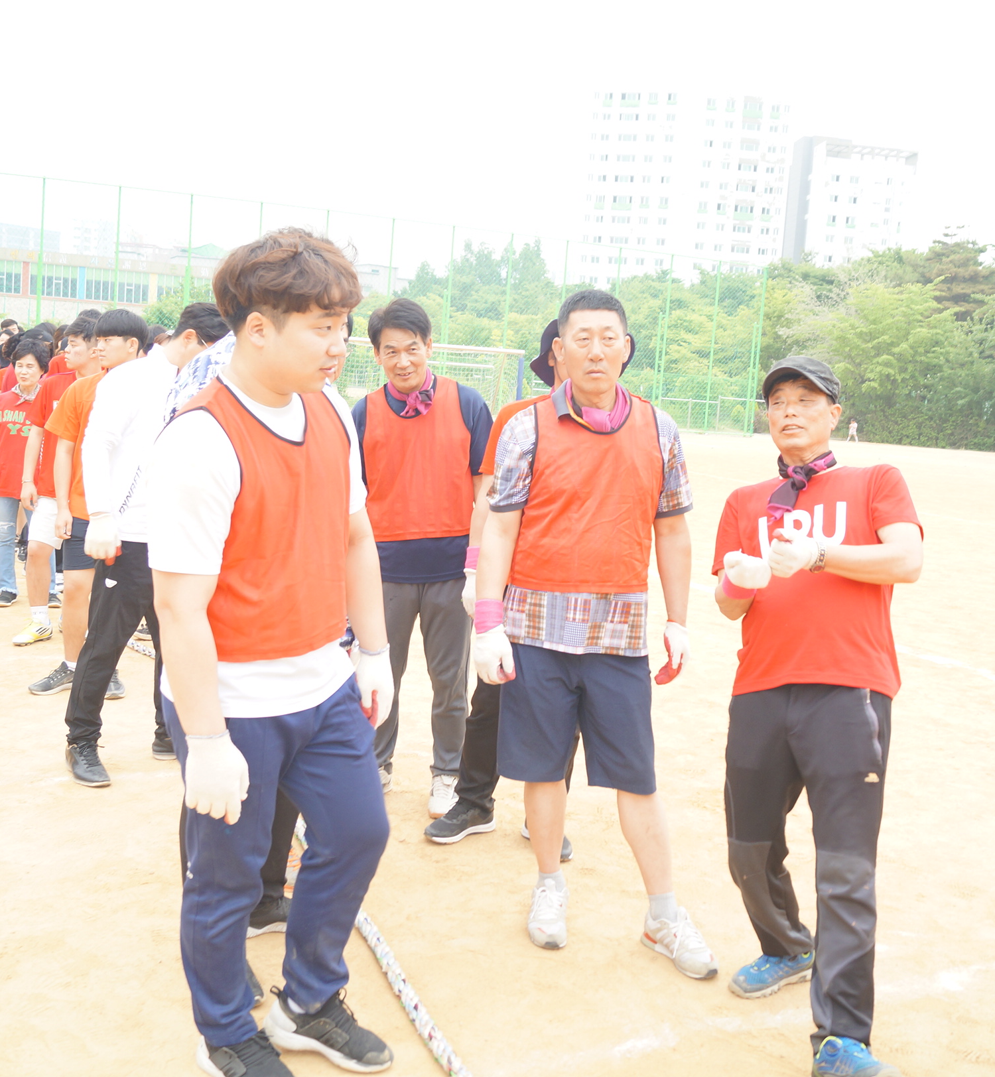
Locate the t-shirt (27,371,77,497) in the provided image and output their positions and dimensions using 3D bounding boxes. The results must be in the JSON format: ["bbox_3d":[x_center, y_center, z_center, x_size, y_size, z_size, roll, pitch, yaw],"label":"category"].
[{"bbox_3d":[-2.160,-0.540,6.310,0.480,0.670,0.310,4,7,-5],"label":"t-shirt"}]

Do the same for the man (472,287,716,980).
[{"bbox_3d":[0.293,0.241,3.251,0.670,1.750,0.440,3,7,-14],"label":"man"}]

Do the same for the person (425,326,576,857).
[{"bbox_3d":[0.148,0.158,3.994,0.620,1.740,0.380,5,7,5],"label":"person"}]

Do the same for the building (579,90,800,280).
[{"bbox_3d":[24.880,-39.519,170.006,27.500,41.500,12.500,5,7,3],"label":"building"}]

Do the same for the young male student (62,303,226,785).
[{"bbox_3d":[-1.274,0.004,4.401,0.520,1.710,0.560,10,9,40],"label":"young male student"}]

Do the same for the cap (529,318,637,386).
[{"bbox_3d":[0.272,-0.590,3.870,0.320,0.200,0.330,4,7,0],"label":"cap"}]

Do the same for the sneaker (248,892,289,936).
[{"bbox_3d":[-0.567,0.997,3.281,0.290,0.115,0.105,3,7,-12],"label":"sneaker"}]

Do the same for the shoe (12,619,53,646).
[{"bbox_3d":[-2.430,0.498,6.360,0.100,0.110,0.270,7,8,22],"label":"shoe"}]

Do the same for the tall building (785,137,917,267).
[{"bbox_3d":[48.200,-36.279,173.994,15.300,37.500,13.000,4,7,0],"label":"tall building"}]

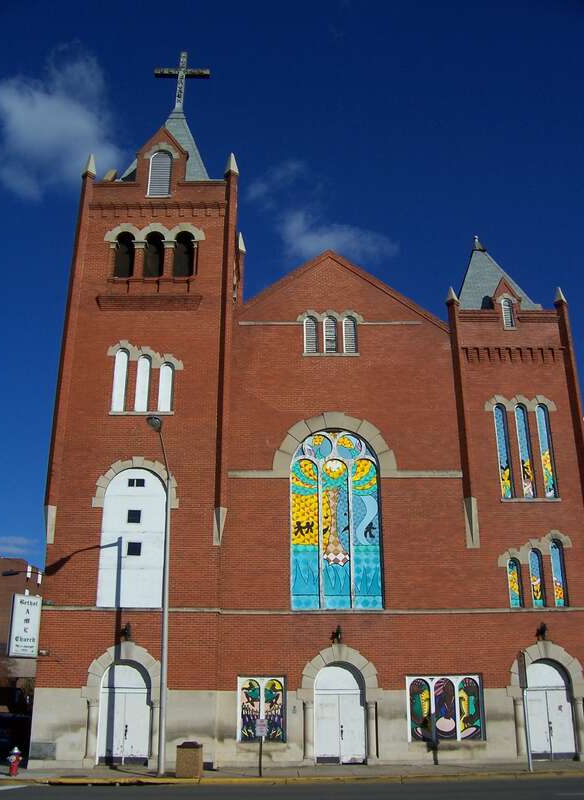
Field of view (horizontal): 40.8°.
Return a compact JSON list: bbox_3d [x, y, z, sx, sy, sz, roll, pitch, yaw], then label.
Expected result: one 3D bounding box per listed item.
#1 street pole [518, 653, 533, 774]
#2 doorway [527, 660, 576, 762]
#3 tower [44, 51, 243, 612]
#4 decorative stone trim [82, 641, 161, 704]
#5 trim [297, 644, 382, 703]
[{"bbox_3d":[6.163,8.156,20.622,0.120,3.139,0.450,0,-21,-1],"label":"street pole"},{"bbox_3d":[7.874,9.435,23.973,1.513,2.806,0.300,0,-21,0],"label":"doorway"},{"bbox_3d":[-5.058,-4.246,31.941,6.080,25.567,6.300,0,-21,0],"label":"tower"},{"bbox_3d":[-5.030,8.289,23.943,2.537,1.786,0.400,0,-21,0],"label":"decorative stone trim"},{"bbox_3d":[1.469,8.438,24.280,2.632,1.695,0.400,0,-21,0],"label":"trim"}]

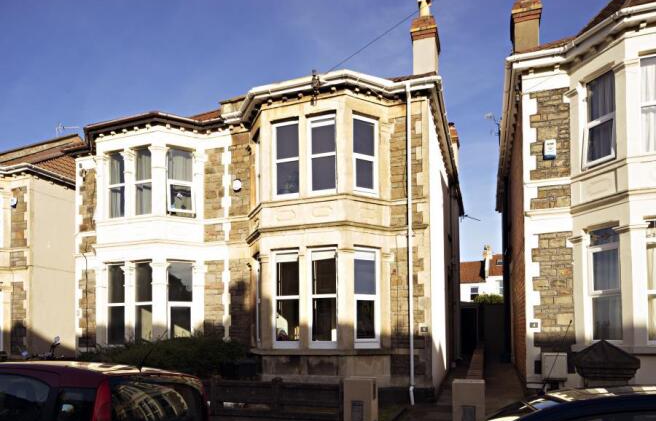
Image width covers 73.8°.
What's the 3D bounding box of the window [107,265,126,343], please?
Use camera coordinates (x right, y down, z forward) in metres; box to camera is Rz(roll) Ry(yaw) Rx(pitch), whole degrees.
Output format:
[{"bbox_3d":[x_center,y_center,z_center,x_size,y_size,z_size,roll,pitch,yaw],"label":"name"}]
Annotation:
[{"bbox_3d":[-5.867,2.579,12.122,0.698,2.274,0.120,0,0,19],"label":"window"}]

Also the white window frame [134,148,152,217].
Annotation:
[{"bbox_3d":[-4.319,-0.680,10.250,0.600,1.660,0.120,-2,-4,20],"label":"white window frame"}]

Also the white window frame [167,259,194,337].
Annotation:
[{"bbox_3d":[-4.005,2.497,11.929,0.764,2.265,0.120,0,0,-29],"label":"white window frame"}]

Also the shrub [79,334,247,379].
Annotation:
[{"bbox_3d":[-4.085,3.661,10.600,4.500,1.250,1.200,0,0,19],"label":"shrub"}]

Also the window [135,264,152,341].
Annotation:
[{"bbox_3d":[-4.995,2.489,11.830,0.665,2.219,0.120,0,0,19],"label":"window"}]

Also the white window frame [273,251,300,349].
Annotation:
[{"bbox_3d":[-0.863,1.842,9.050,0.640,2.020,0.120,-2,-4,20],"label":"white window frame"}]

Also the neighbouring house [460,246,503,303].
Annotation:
[{"bbox_3d":[13.516,6.000,38.000,6.500,7.000,6.500,0,0,19],"label":"neighbouring house"}]

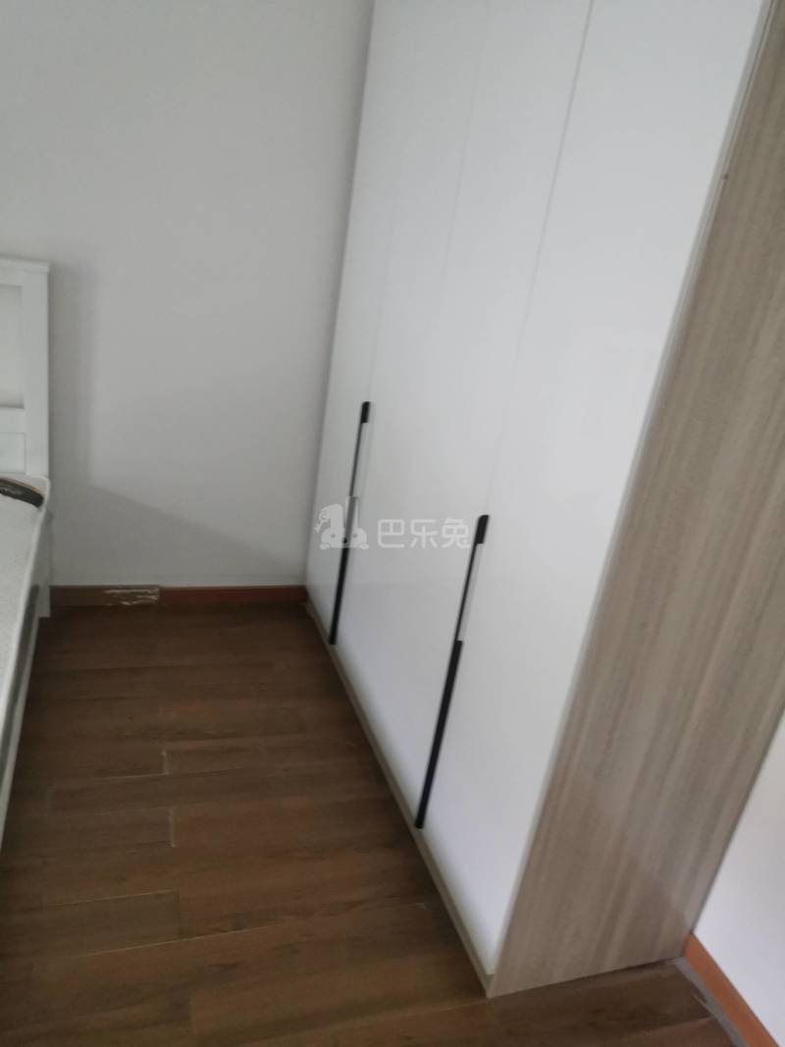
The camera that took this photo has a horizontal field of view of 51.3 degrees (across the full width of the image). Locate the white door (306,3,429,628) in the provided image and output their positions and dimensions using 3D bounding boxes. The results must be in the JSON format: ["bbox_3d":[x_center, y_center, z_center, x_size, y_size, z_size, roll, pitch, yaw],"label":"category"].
[{"bbox_3d":[-0.105,-0.661,2.737,0.040,2.209,0.457,0,23,-20],"label":"white door"}]

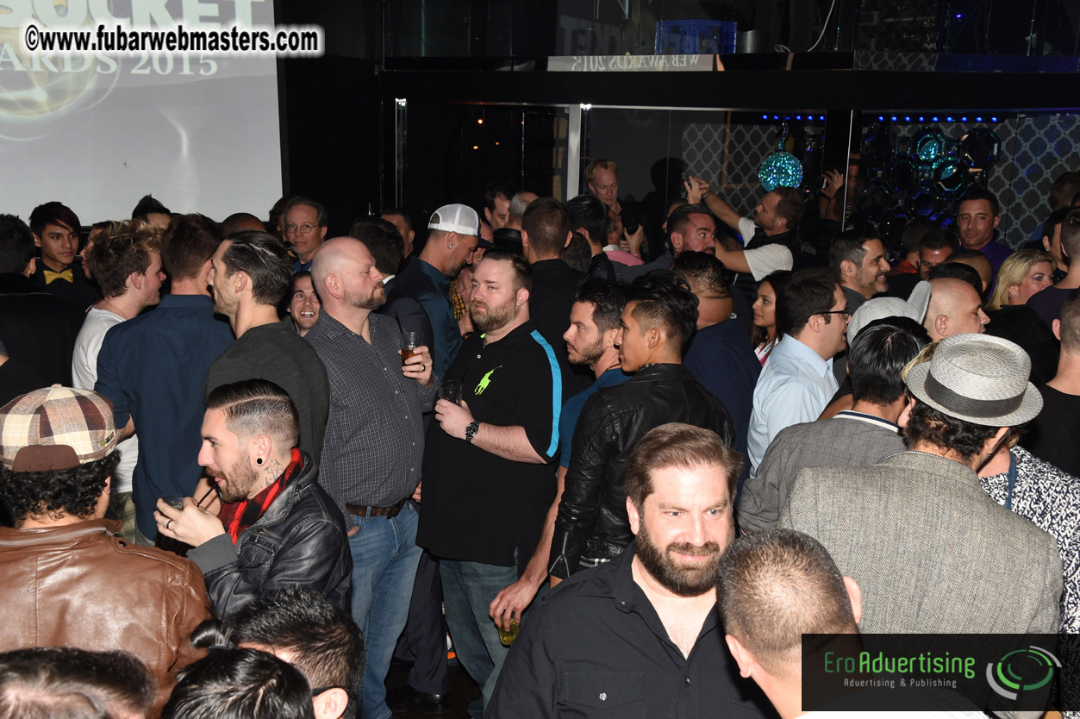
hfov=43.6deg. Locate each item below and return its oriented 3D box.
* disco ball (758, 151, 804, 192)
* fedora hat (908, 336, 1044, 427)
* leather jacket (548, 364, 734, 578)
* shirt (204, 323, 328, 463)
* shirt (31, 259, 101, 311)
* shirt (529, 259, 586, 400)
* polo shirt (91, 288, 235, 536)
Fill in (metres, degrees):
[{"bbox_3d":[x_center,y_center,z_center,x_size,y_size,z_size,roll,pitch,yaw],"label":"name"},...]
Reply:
[{"bbox_3d":[1.411,-1.093,7.900,0.262,0.262,0.262,1,12,0],"label":"disco ball"},{"bbox_3d":[0.794,0.019,2.430,0.243,0.108,0.275,11,27,16],"label":"fedora hat"},{"bbox_3d":[0.288,0.308,3.750,0.520,0.620,0.320,-5,14,-24],"label":"leather jacket"},{"bbox_3d":[-0.807,0.221,4.029,0.320,0.700,0.500,11,16,37],"label":"shirt"},{"bbox_3d":[-1.845,-0.031,5.301,0.500,0.720,0.280,-3,14,-17],"label":"shirt"},{"bbox_3d":[0.035,-0.026,5.233,0.540,0.740,0.300,1,13,0],"label":"shirt"},{"bbox_3d":[-1.102,0.164,4.163,0.520,0.740,0.320,2,13,5],"label":"polo shirt"}]

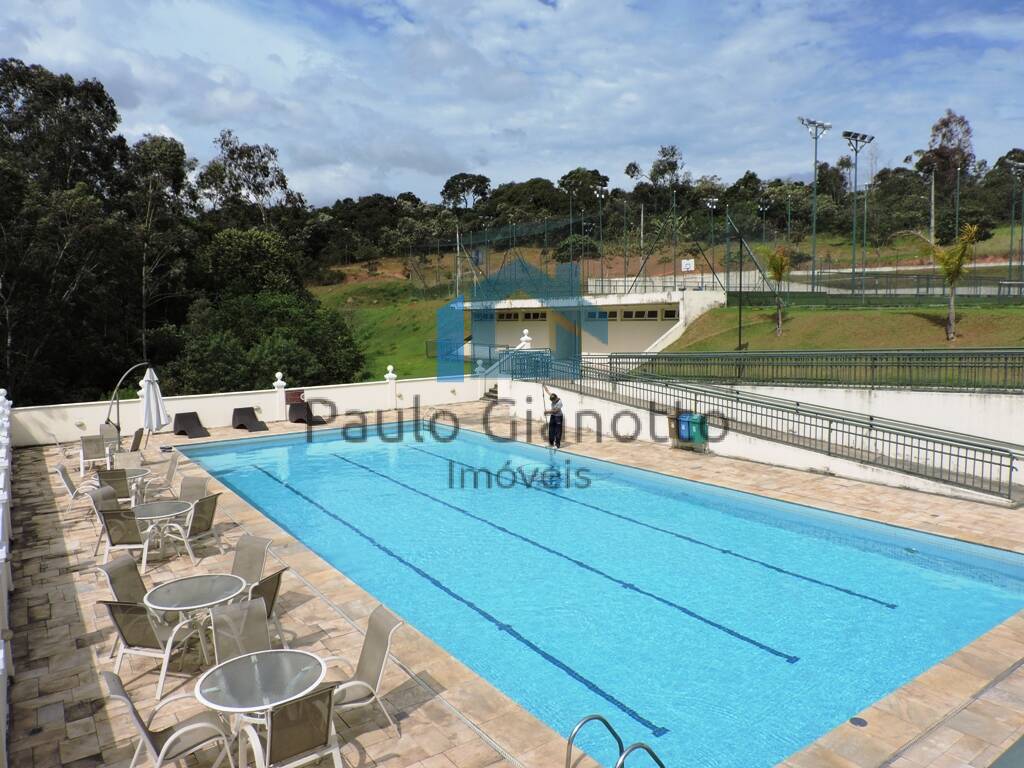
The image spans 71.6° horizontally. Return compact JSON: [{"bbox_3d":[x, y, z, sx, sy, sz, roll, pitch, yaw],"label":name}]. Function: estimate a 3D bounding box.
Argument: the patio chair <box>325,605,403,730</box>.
[{"bbox_3d":[-1.445,2.618,6.361,0.790,0.970,0.600,-4,6,-24],"label":"patio chair"}]

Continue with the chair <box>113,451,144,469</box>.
[{"bbox_3d":[-7.742,1.942,14.308,0.590,0.990,0.740,-3,6,-21],"label":"chair"}]

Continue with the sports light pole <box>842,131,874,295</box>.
[{"bbox_3d":[16.833,-8.237,34.795,2.100,8.483,0.550,-5,7,-35],"label":"sports light pole"}]

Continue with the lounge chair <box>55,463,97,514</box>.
[{"bbox_3d":[-8.300,2.015,13.677,0.740,0.990,0.590,-3,6,-20],"label":"lounge chair"}]

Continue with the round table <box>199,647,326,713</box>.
[{"bbox_3d":[-2.226,3.008,6.440,1.110,0.720,1.110,-1,5,0],"label":"round table"}]

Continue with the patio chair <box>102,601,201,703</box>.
[{"bbox_3d":[-3.617,2.568,7.233,0.600,0.970,0.790,0,6,14],"label":"patio chair"}]

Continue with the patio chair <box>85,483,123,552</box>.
[{"bbox_3d":[-6.229,2.200,11.340,0.790,0.970,0.600,0,6,14],"label":"patio chair"}]

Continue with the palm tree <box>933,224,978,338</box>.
[{"bbox_3d":[13.742,-3.176,22.000,1.450,3.650,1.450,-5,7,-35],"label":"palm tree"}]

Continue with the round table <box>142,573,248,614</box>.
[{"bbox_3d":[-3.429,2.622,7.778,1.020,0.720,1.020,-5,7,-35],"label":"round table"}]

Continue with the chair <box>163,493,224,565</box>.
[{"bbox_3d":[-4.891,2.208,10.949,0.740,0.990,0.590,1,6,21],"label":"chair"}]

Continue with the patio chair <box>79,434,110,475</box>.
[{"bbox_3d":[-10.112,1.708,17.226,0.590,0.990,0.740,-4,6,-27],"label":"patio chair"}]

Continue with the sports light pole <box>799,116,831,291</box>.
[{"bbox_3d":[13.479,-7.800,31.600,2.100,8.384,0.550,-5,7,-35],"label":"sports light pole"}]

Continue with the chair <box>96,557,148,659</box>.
[{"bbox_3d":[-4.441,2.682,8.570,0.710,1.060,0.600,0,6,8],"label":"chair"}]

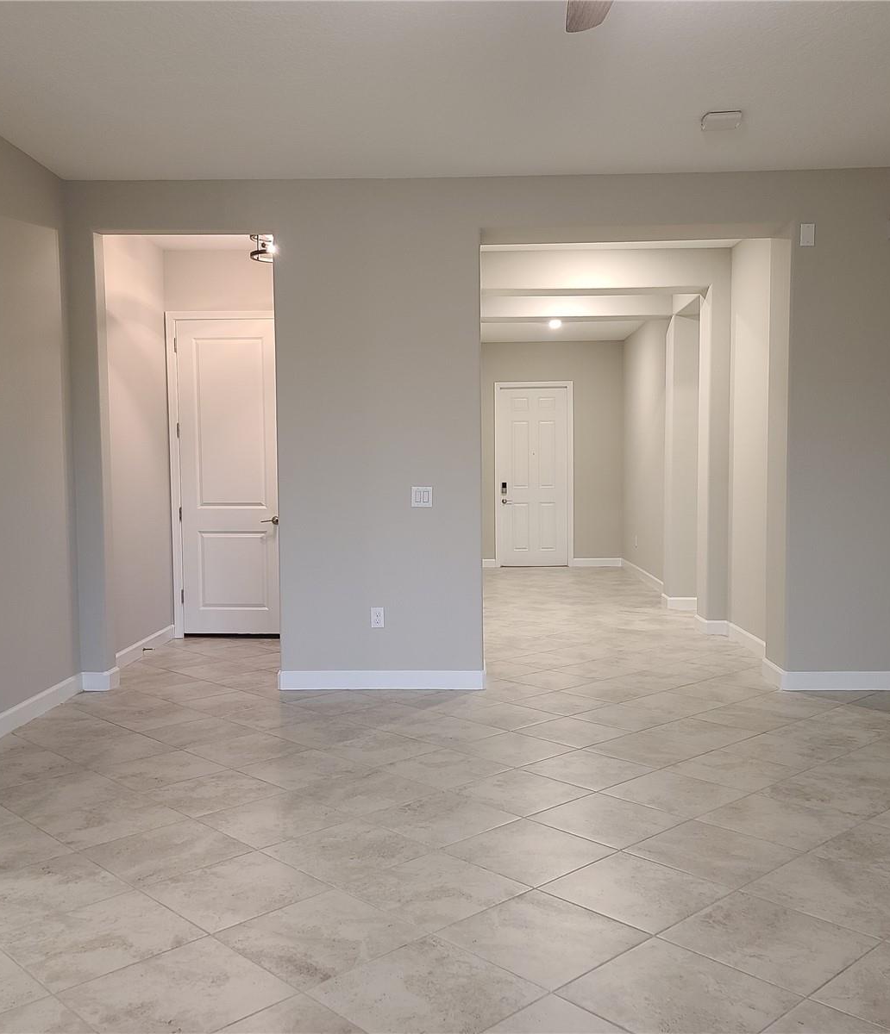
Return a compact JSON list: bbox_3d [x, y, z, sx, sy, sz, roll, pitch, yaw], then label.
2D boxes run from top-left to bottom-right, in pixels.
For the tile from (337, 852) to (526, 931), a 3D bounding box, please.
[{"bbox_3d":[-0.028,1.174,3.131,0.441,0.010,0.441,-3,4,-44],"label":"tile"}]

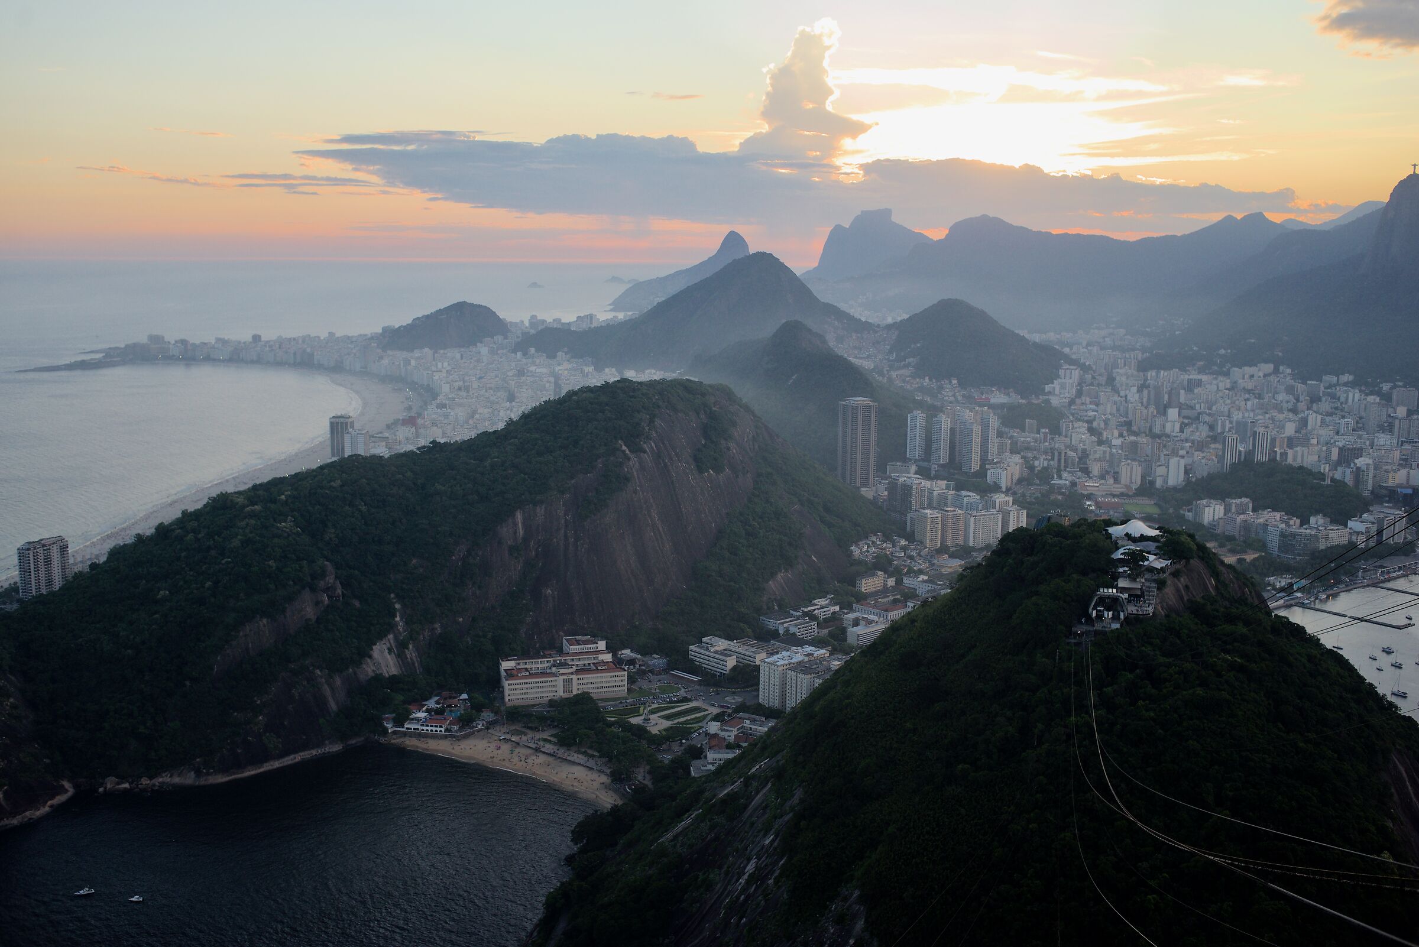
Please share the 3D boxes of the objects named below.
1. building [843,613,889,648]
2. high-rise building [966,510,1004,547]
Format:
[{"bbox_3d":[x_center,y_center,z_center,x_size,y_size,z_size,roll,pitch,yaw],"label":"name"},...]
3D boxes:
[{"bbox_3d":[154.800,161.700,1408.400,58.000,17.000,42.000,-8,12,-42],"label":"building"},{"bbox_3d":[365.930,74.570,1843.060,47.000,48.000,16.000,-3,10,-19],"label":"high-rise building"}]

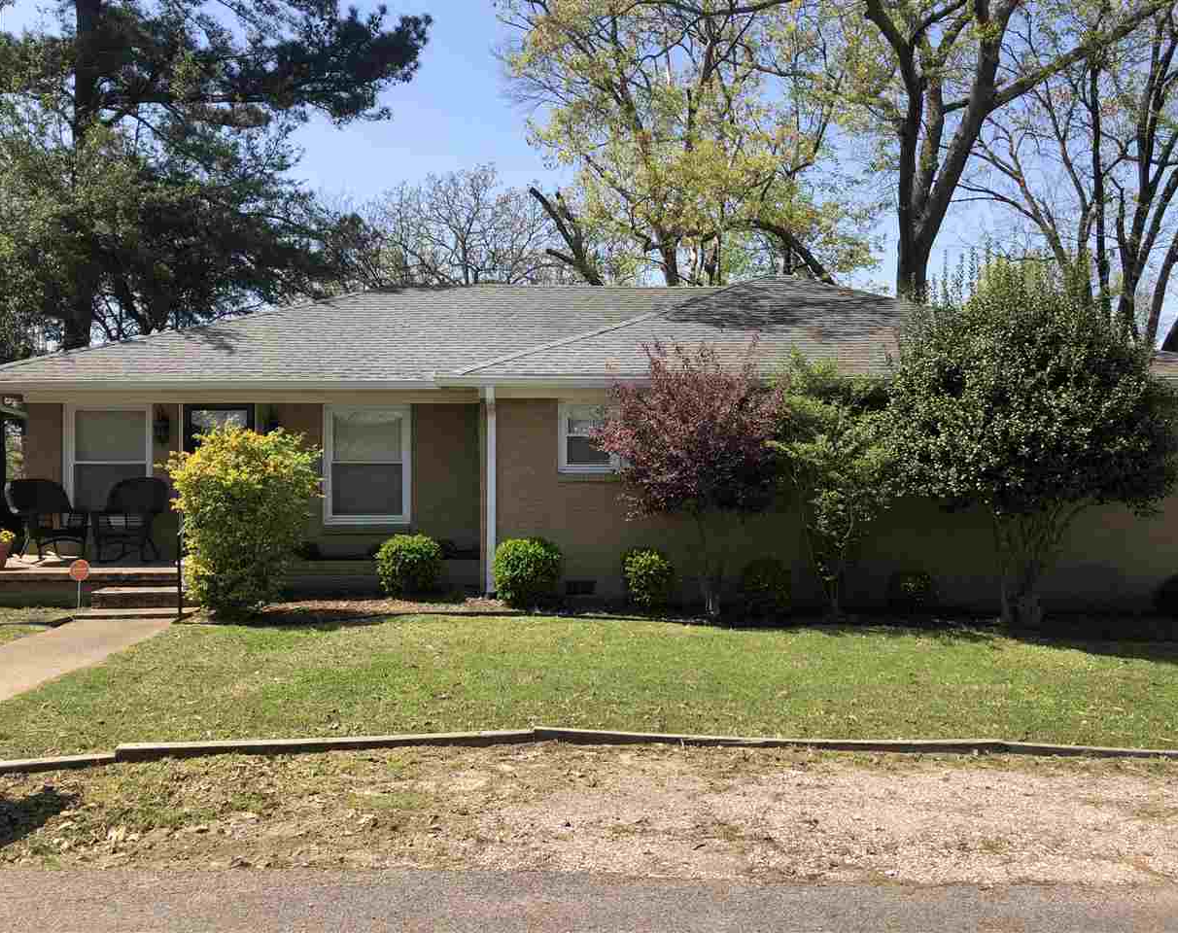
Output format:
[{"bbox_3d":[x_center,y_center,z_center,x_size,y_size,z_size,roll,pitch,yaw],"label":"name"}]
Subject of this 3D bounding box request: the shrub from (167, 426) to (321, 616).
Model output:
[{"bbox_3d":[-3.860,0.585,11.300,1.700,2.100,1.550,0,0,0],"label":"shrub"}]

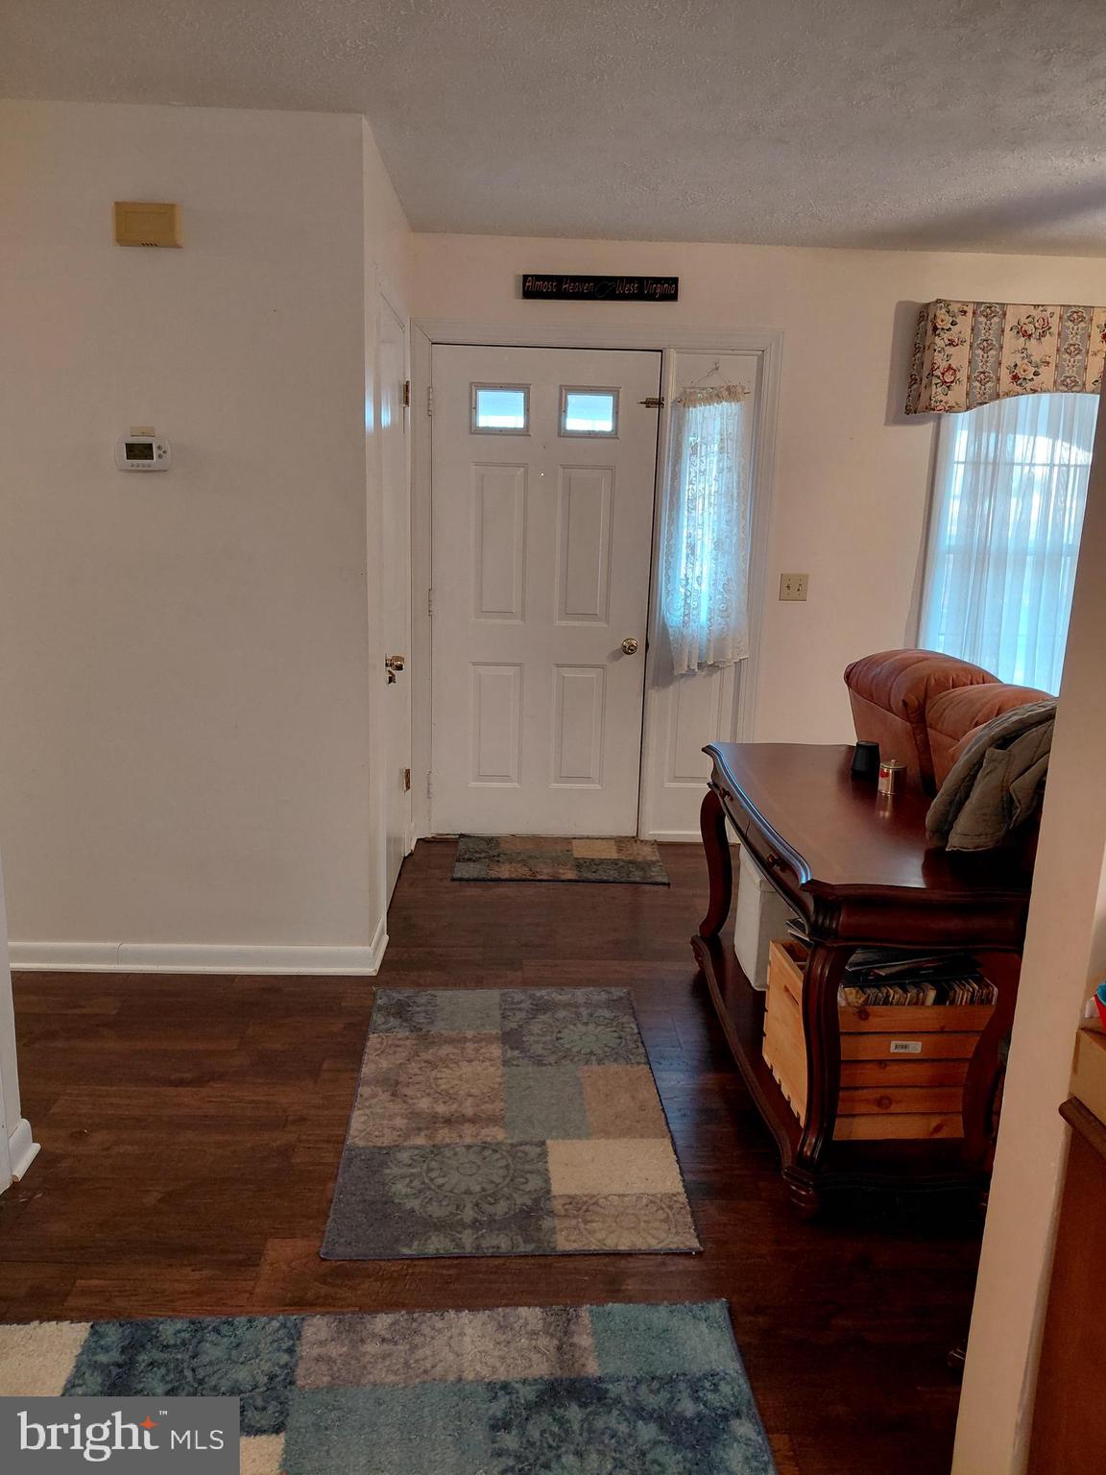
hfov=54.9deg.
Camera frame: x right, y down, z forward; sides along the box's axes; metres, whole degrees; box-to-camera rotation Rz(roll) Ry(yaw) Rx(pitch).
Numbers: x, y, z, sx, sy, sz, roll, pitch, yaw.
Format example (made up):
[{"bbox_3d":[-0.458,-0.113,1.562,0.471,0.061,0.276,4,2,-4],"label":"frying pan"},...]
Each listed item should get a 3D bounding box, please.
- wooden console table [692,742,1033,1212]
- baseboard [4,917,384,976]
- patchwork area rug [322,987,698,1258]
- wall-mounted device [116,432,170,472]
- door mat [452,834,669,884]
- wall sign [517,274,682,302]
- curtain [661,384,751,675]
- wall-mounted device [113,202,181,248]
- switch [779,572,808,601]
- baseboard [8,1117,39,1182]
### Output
[{"bbox_3d":[0.722,0.530,2.802,0.510,0.750,1.270,1,13,-2],"label":"wooden console table"},{"bbox_3d":[-1.155,0.660,3.447,1.200,0.097,0.265,1,13,-2],"label":"baseboard"},{"bbox_3d":[-0.114,0.906,2.710,0.768,0.012,1.165,1,13,-4],"label":"patchwork area rug"},{"bbox_3d":[-1.141,-0.791,2.975,0.137,0.095,0.033,1,13,-2],"label":"wall-mounted device"},{"bbox_3d":[0.026,0.508,4.431,0.860,0.012,0.530,2,13,-1],"label":"door mat"},{"bbox_3d":[0.189,-1.758,4.175,0.606,0.091,0.022,1,13,-2],"label":"wall sign"},{"bbox_3d":[0.641,-0.841,4.386,0.340,1.165,0.055,1,13,-2],"label":"curtain"},{"bbox_3d":[-1.075,-1.362,2.834,0.165,0.100,0.050,1,13,-2],"label":"wall-mounted device"},{"bbox_3d":[1.012,-0.629,4.470,0.113,0.113,0.010,1,13,-2],"label":"switch"},{"bbox_3d":[-1.180,0.910,2.375,0.030,0.097,0.135,1,13,-2],"label":"baseboard"}]

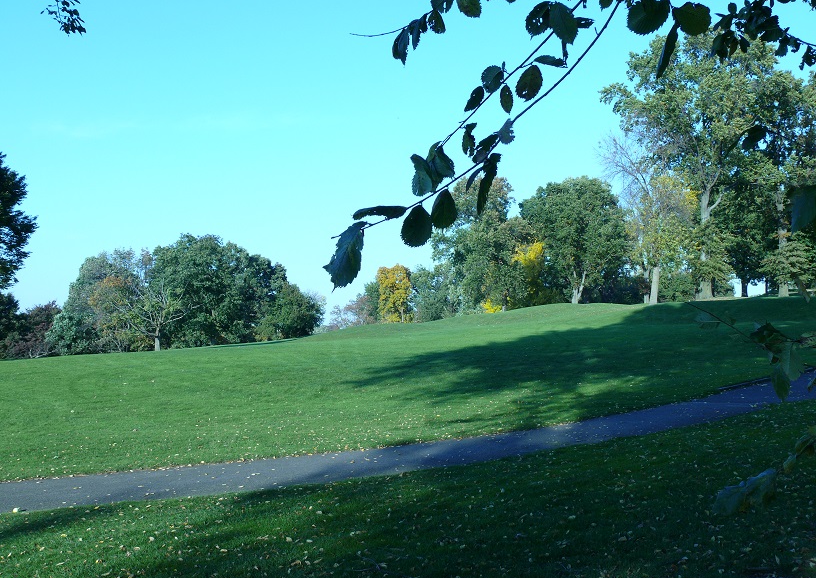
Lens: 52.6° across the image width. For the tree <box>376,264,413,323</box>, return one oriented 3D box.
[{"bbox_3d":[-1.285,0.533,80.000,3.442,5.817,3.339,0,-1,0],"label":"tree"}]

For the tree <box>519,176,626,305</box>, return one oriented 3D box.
[{"bbox_3d":[12.511,-3.663,62.000,7.965,9.656,7.726,0,-1,0],"label":"tree"}]

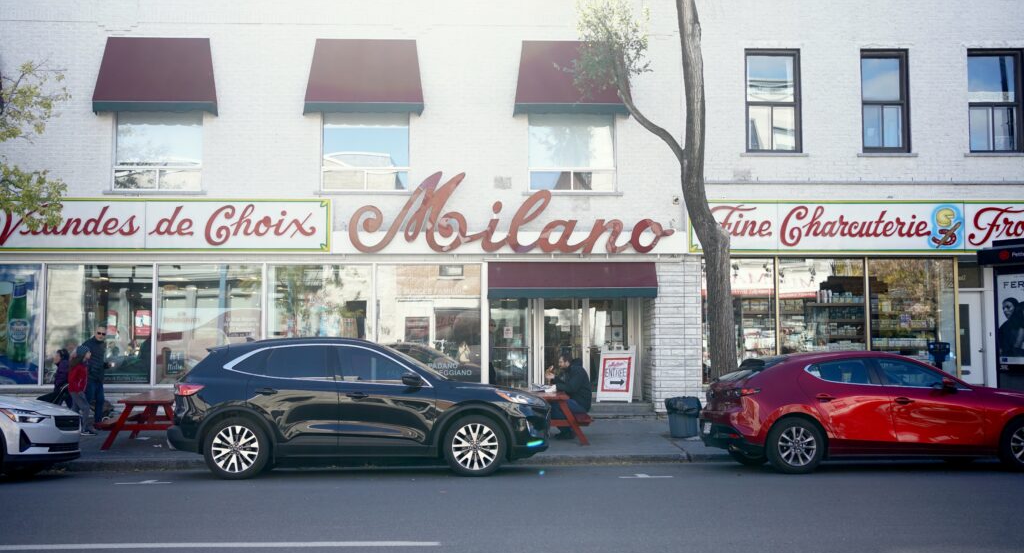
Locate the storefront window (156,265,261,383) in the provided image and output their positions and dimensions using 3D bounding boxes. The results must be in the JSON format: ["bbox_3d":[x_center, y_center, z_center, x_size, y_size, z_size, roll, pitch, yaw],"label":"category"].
[{"bbox_3d":[-5.823,0.916,19.173,2.030,2.316,0.120,0,-3,-2],"label":"storefront window"}]

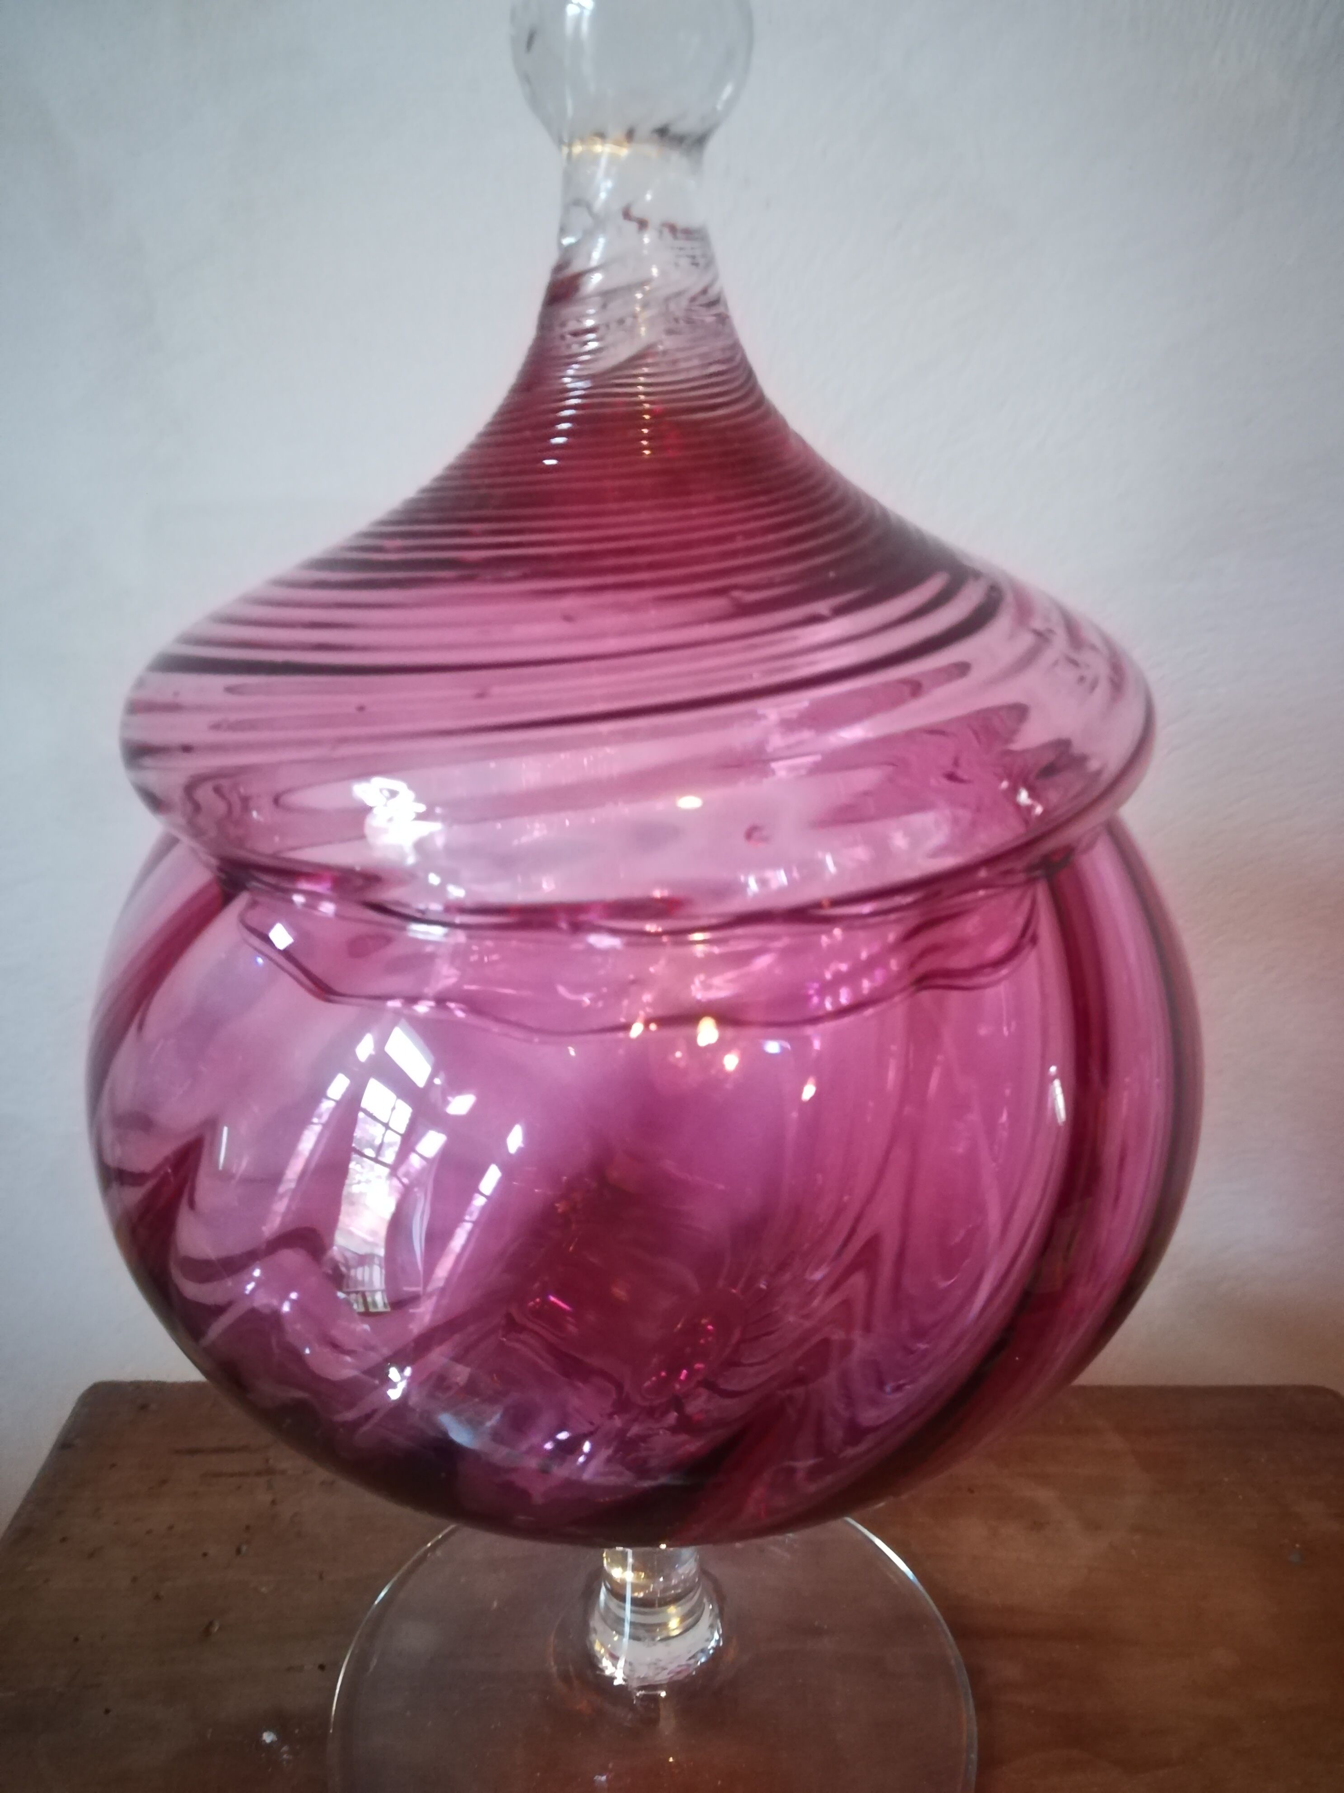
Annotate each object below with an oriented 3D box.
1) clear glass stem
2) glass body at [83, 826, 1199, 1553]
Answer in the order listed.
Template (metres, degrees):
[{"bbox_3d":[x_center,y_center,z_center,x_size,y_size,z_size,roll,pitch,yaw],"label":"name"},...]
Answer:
[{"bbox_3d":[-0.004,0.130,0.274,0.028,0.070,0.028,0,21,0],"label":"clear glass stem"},{"bbox_3d":[-0.004,0.035,0.238,0.180,0.121,0.180,0,21,0],"label":"glass body"}]

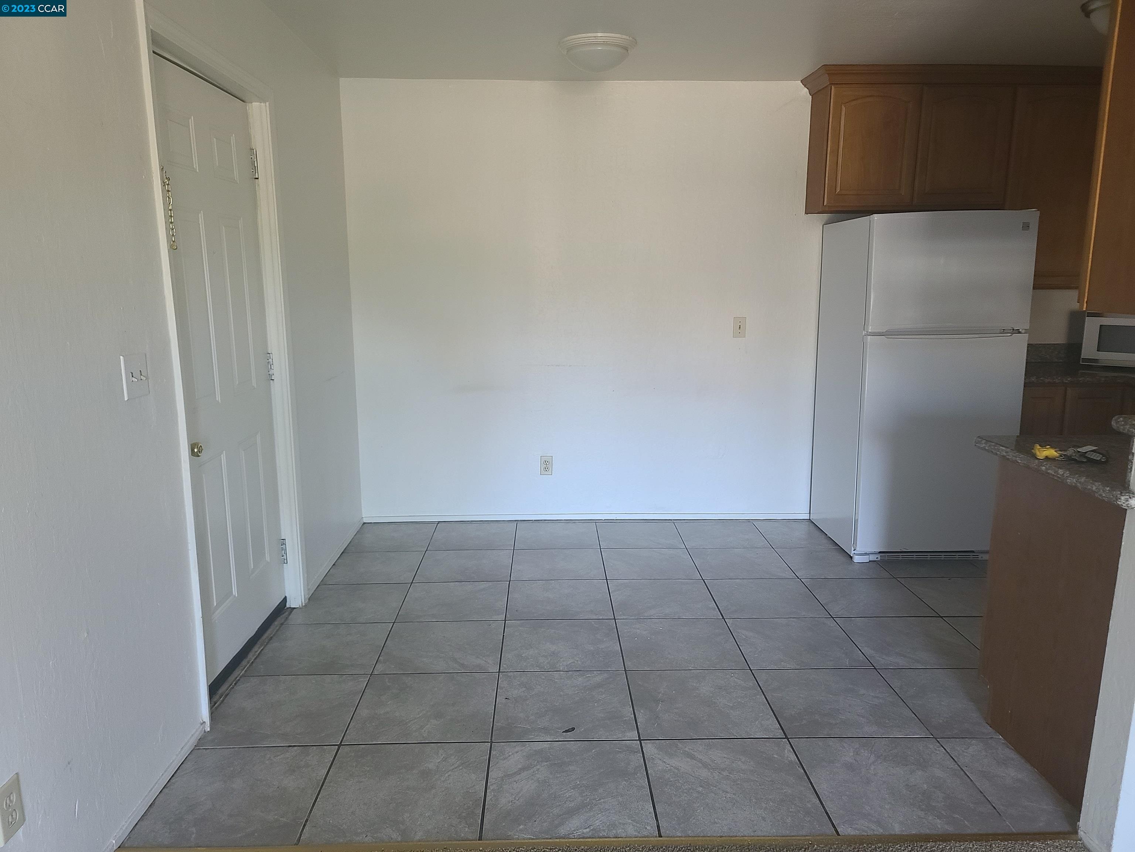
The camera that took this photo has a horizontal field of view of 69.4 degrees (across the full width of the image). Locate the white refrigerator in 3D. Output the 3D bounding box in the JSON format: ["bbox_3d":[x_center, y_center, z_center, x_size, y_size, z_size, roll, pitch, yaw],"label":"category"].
[{"bbox_3d":[1.802,-0.214,4.301,0.750,1.685,0.775,0,10,-1],"label":"white refrigerator"}]

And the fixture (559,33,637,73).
[{"bbox_3d":[0.136,-1.679,3.740,0.353,0.115,0.353,0,10,-1],"label":"fixture"}]

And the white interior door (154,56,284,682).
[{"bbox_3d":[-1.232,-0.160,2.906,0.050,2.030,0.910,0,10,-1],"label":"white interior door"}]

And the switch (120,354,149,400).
[{"bbox_3d":[-1.136,-0.132,2.166,0.018,0.115,0.116,0,10,-1],"label":"switch"}]

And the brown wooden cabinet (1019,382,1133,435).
[{"bbox_3d":[2.528,0.162,4.502,0.640,0.875,0.610,0,10,-1],"label":"brown wooden cabinet"}]

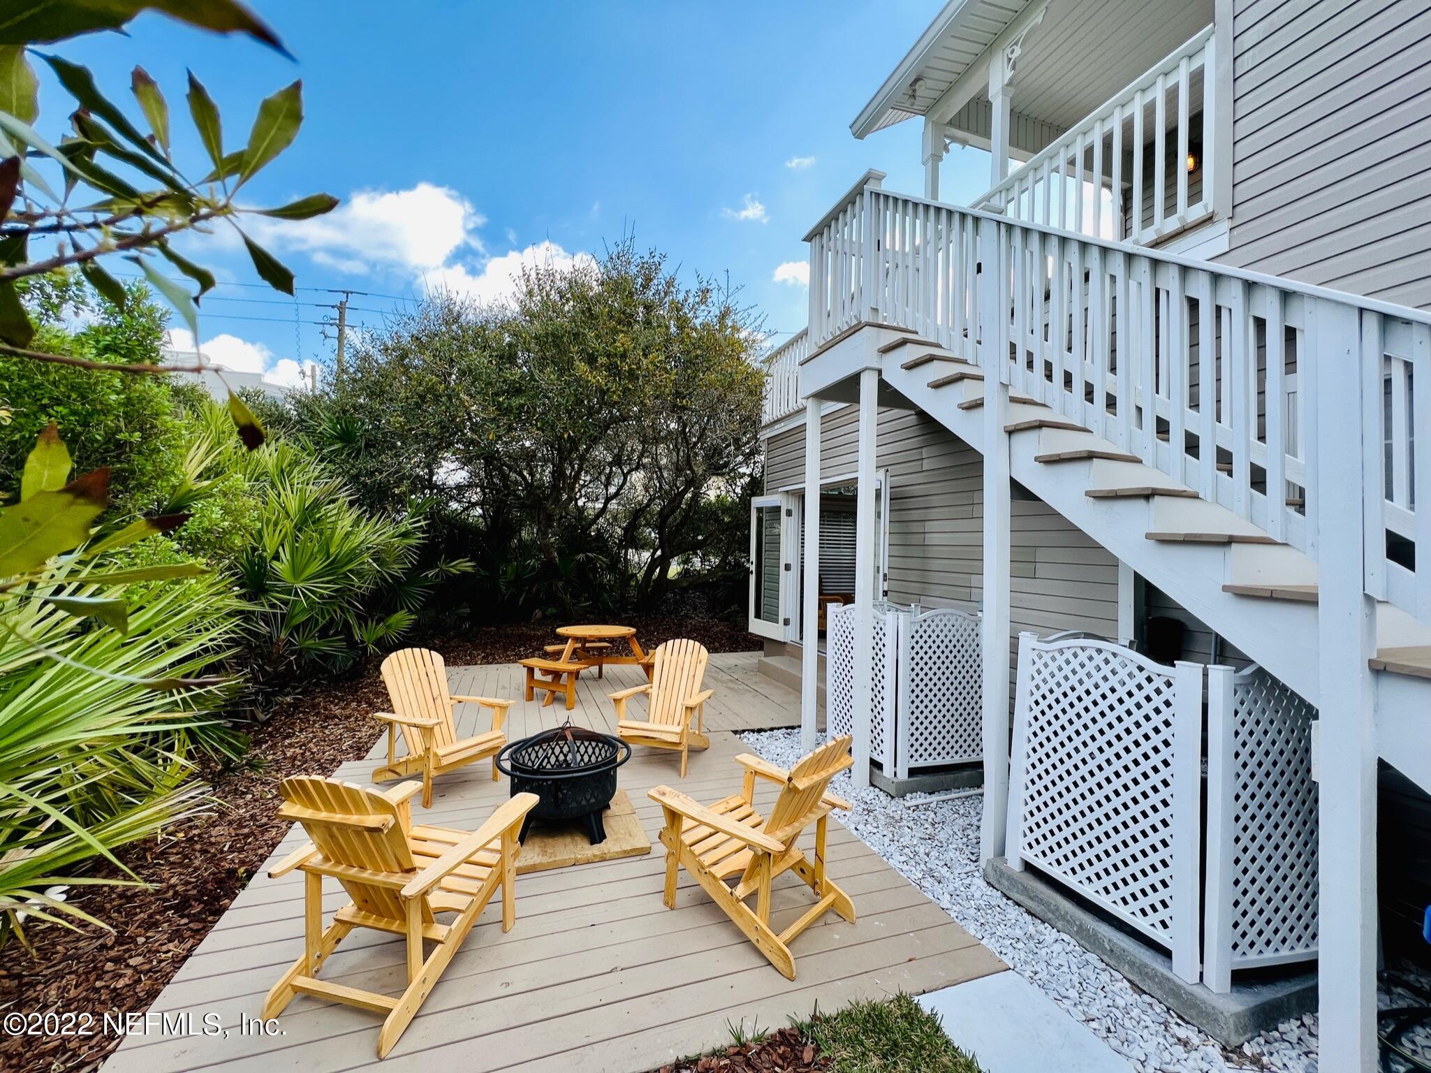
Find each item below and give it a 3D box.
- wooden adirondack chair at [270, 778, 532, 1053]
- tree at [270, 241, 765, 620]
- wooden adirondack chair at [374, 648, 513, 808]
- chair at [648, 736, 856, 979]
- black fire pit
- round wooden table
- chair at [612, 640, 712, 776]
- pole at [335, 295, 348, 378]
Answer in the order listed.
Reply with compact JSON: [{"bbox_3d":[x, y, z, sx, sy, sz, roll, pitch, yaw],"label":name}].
[{"bbox_3d":[-1.201,1.233,2.111,0.735,0.872,0.790,1,-2,11],"label":"wooden adirondack chair"},{"bbox_3d":[-3.700,-2.100,10.500,9.000,7.000,6.500,1,-2,0],"label":"tree"},{"bbox_3d":[-1.942,1.284,3.793,0.790,0.872,0.735,0,-2,28],"label":"wooden adirondack chair"},{"bbox_3d":[0.206,1.282,2.487,0.790,0.872,0.735,-1,-3,43],"label":"chair"},{"bbox_3d":[-0.863,1.378,3.115,0.765,0.600,0.765,1,-2,0],"label":"black fire pit"},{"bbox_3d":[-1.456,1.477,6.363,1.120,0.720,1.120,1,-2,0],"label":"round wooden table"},{"bbox_3d":[-0.376,1.345,4.364,0.735,0.872,0.790,1,-2,18],"label":"chair"},{"bbox_3d":[-14.600,-3.750,21.000,0.320,11.300,0.320,1,-2,0],"label":"pole"}]

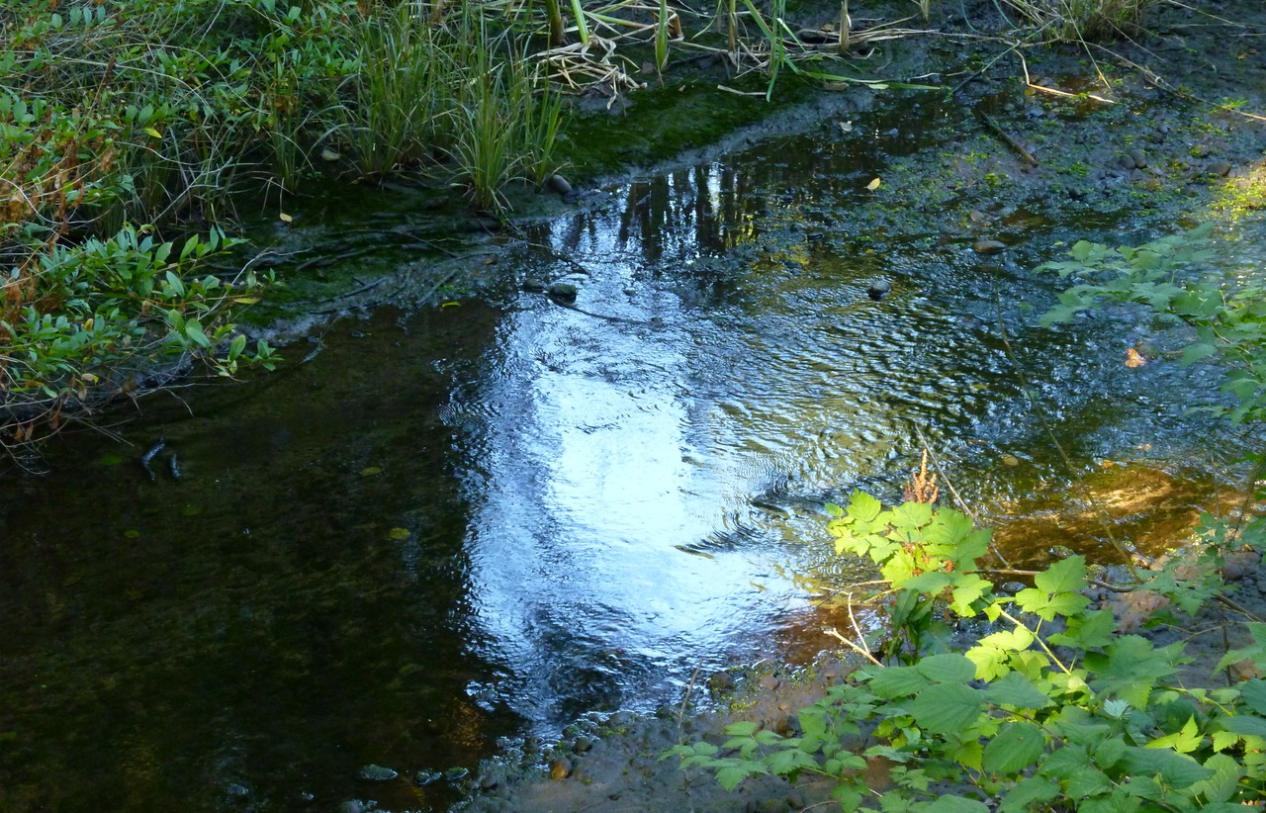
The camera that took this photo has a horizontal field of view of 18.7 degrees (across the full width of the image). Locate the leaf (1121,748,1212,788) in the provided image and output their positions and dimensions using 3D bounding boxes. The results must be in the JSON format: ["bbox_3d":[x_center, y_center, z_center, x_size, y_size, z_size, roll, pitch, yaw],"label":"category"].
[{"bbox_3d":[0.617,0.419,4.450,0.112,0.022,0.070,12,37,19],"label":"leaf"}]

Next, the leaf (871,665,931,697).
[{"bbox_3d":[0.326,0.335,4.677,0.073,0.018,0.059,6,36,20],"label":"leaf"}]

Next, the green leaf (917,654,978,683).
[{"bbox_3d":[0.376,0.315,4.600,0.072,0.016,0.050,16,40,22],"label":"green leaf"}]

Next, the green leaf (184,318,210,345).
[{"bbox_3d":[-0.738,-0.126,6.500,0.030,0.014,0.066,-31,62,-23],"label":"green leaf"}]

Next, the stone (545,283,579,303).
[{"bbox_3d":[-0.134,-0.209,7.164,0.058,0.034,0.044,0,25,0],"label":"stone"}]

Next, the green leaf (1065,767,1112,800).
[{"bbox_3d":[0.540,0.446,4.546,0.060,0.018,0.052,-6,34,6],"label":"green leaf"}]

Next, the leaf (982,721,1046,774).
[{"bbox_3d":[0.458,0.410,4.609,0.083,0.018,0.068,-42,50,-19],"label":"leaf"}]

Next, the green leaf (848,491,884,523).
[{"bbox_3d":[0.306,0.132,5.039,0.048,0.018,0.059,-9,47,-5],"label":"green leaf"}]

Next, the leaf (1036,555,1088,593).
[{"bbox_3d":[0.554,0.218,4.965,0.062,0.018,0.072,20,51,24],"label":"leaf"}]

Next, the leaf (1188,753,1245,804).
[{"bbox_3d":[0.700,0.445,4.600,0.060,0.016,0.072,0,55,6],"label":"leaf"}]

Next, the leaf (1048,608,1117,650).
[{"bbox_3d":[0.585,0.290,5.000,0.085,0.025,0.081,19,45,24],"label":"leaf"}]

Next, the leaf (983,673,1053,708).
[{"bbox_3d":[0.468,0.345,4.664,0.080,0.018,0.071,0,33,-2],"label":"leaf"}]

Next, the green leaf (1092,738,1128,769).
[{"bbox_3d":[0.571,0.415,4.596,0.039,0.018,0.048,21,55,28],"label":"green leaf"}]

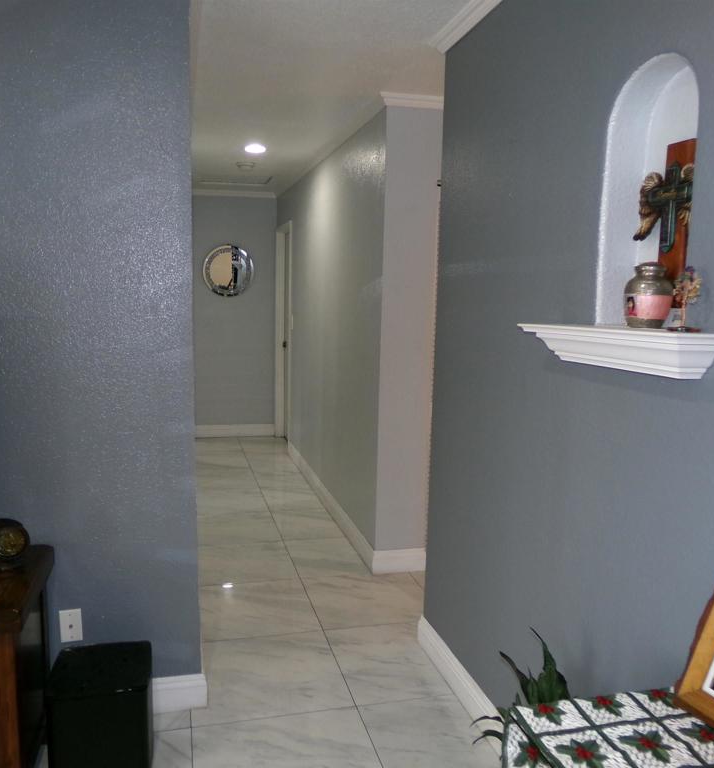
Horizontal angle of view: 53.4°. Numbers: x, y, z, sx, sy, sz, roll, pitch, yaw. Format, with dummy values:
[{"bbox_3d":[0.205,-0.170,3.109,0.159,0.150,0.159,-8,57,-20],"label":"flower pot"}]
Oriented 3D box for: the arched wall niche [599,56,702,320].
[{"bbox_3d":[0.709,-0.430,1.639,0.110,0.600,0.320,-1,8,-15],"label":"arched wall niche"}]

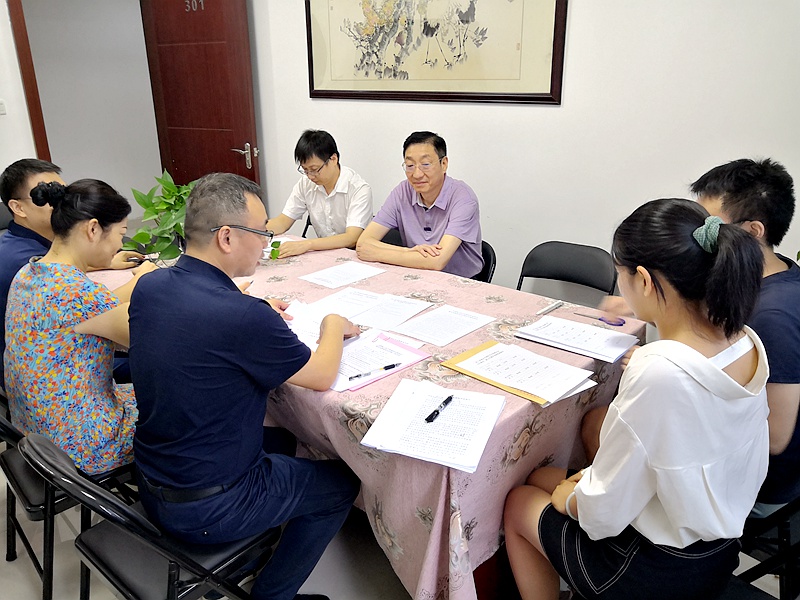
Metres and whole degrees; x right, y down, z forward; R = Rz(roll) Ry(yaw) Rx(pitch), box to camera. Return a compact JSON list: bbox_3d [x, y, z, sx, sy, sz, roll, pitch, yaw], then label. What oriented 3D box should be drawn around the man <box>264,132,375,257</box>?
[{"bbox_3d":[-0.416,-0.181,3.058,0.540,1.250,0.720,17,26,41],"label":"man"}]

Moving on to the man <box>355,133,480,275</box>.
[{"bbox_3d":[0.061,-0.076,2.722,0.550,1.270,0.680,12,23,32],"label":"man"}]

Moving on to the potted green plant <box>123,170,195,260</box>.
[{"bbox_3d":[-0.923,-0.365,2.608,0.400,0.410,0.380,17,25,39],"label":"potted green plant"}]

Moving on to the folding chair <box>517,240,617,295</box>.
[{"bbox_3d":[0.593,0.187,2.677,0.450,0.800,0.480,16,25,39],"label":"folding chair"}]

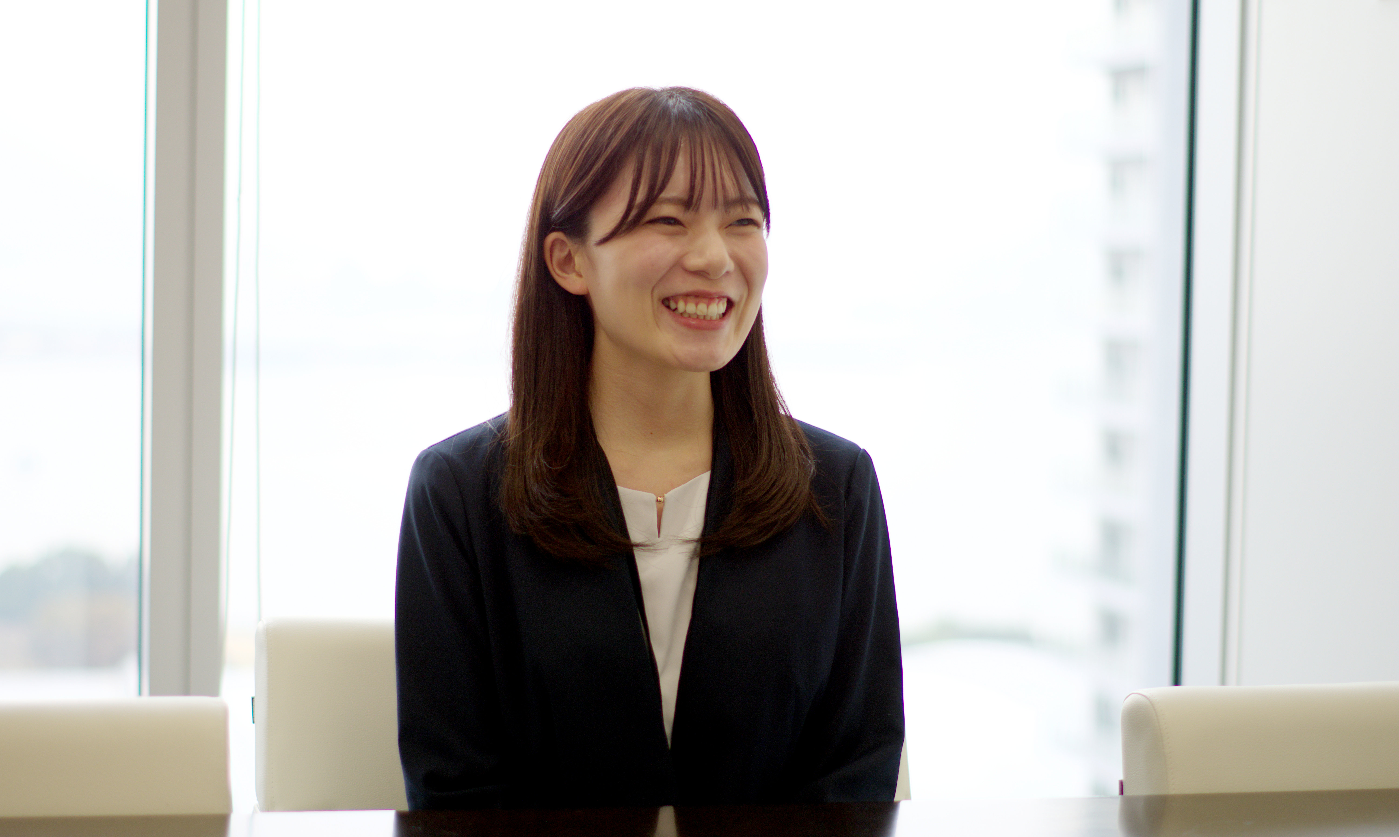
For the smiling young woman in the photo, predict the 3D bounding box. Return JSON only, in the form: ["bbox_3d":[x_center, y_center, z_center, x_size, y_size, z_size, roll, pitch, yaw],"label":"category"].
[{"bbox_3d":[0.005,0.368,2.200,0.440,1.260,0.680,1,2,-11],"label":"smiling young woman"}]

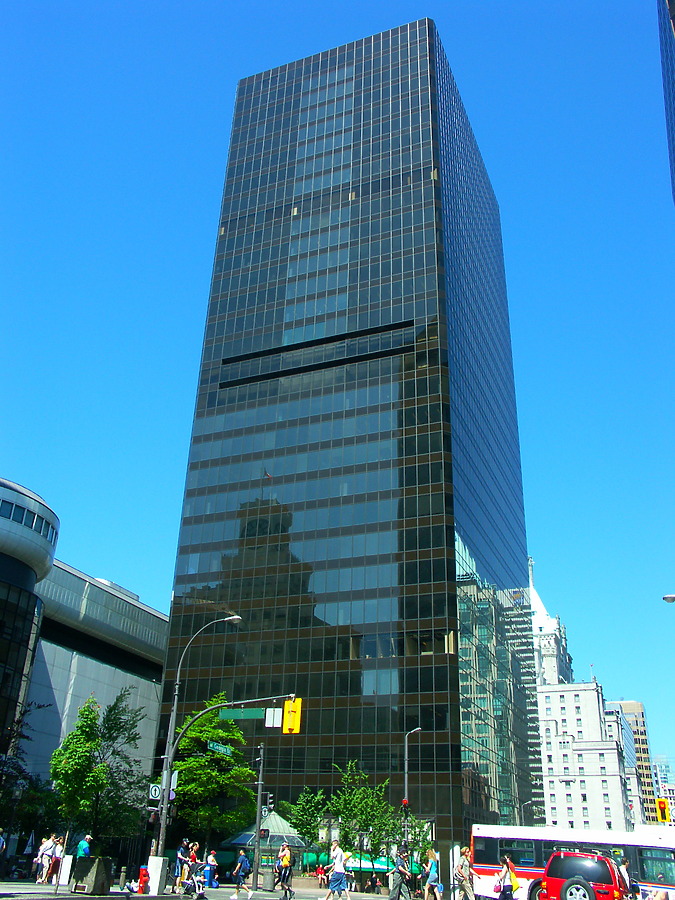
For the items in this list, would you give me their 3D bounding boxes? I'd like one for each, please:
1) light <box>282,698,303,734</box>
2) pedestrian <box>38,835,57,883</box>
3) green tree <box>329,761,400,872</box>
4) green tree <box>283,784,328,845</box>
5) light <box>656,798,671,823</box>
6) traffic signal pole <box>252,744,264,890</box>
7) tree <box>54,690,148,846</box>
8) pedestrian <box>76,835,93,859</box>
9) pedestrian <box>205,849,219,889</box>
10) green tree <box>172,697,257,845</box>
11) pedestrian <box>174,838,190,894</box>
[{"bbox_3d":[-1.586,9.371,29.200,0.620,1.150,0.420,-9,-29,20],"label":"light"},{"bbox_3d":[-11.221,15.786,32.136,0.620,1.700,0.550,-7,-29,16],"label":"pedestrian"},{"bbox_3d":[1.775,25.436,56.813,4.541,7.866,4.780,2,-27,1],"label":"green tree"},{"bbox_3d":[-2.047,24.270,53.209,2.491,5.246,2.622,2,-27,1],"label":"green tree"},{"bbox_3d":[17.240,19.065,44.000,0.620,1.150,0.420,-9,-29,20],"label":"light"},{"bbox_3d":[-3.626,16.931,38.436,0.240,6.231,0.240,-9,-29,20],"label":"traffic signal pole"},{"bbox_3d":[-9.115,12.856,31.598,3.500,6.935,3.684,-9,-29,20],"label":"tree"},{"bbox_3d":[-10.449,16.874,34.363,0.500,1.740,0.520,8,-28,-10],"label":"pedestrian"},{"bbox_3d":[-6.259,21.006,41.661,0.500,1.700,0.500,-21,-35,37],"label":"pedestrian"},{"bbox_3d":[-6.586,17.978,44.187,4.289,9.491,4.514,-9,-29,20],"label":"green tree"},{"bbox_3d":[-5.497,14.705,29.411,0.600,1.740,0.500,-7,-29,16],"label":"pedestrian"}]

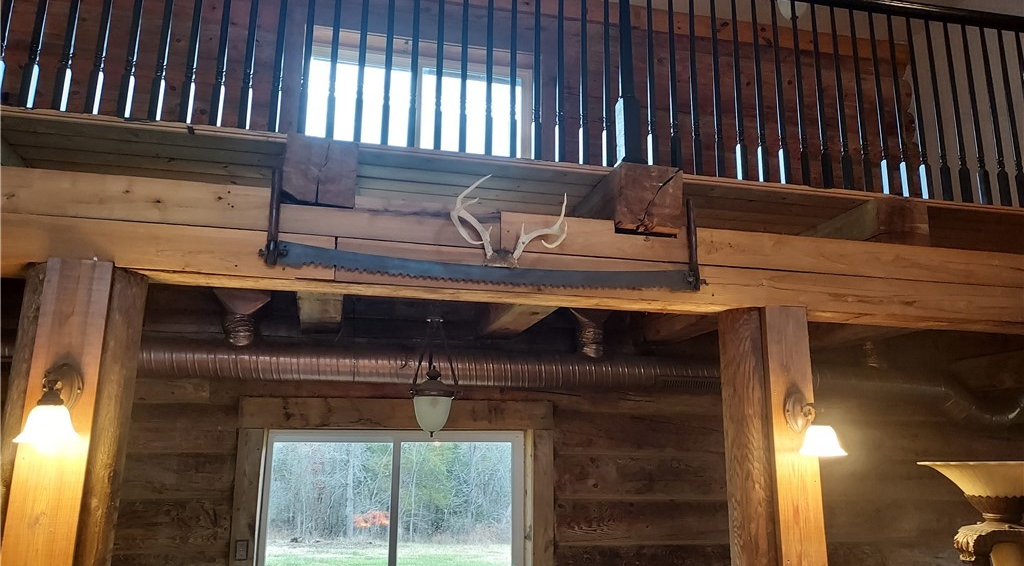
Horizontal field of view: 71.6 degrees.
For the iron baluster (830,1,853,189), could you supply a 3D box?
[{"bbox_3d":[1.442,-0.820,3.119,0.032,0.878,0.032,4,-12,-12],"label":"iron baluster"}]

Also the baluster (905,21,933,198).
[{"bbox_3d":[1.873,-0.815,3.273,0.031,0.909,0.031,4,-12,-12],"label":"baluster"}]

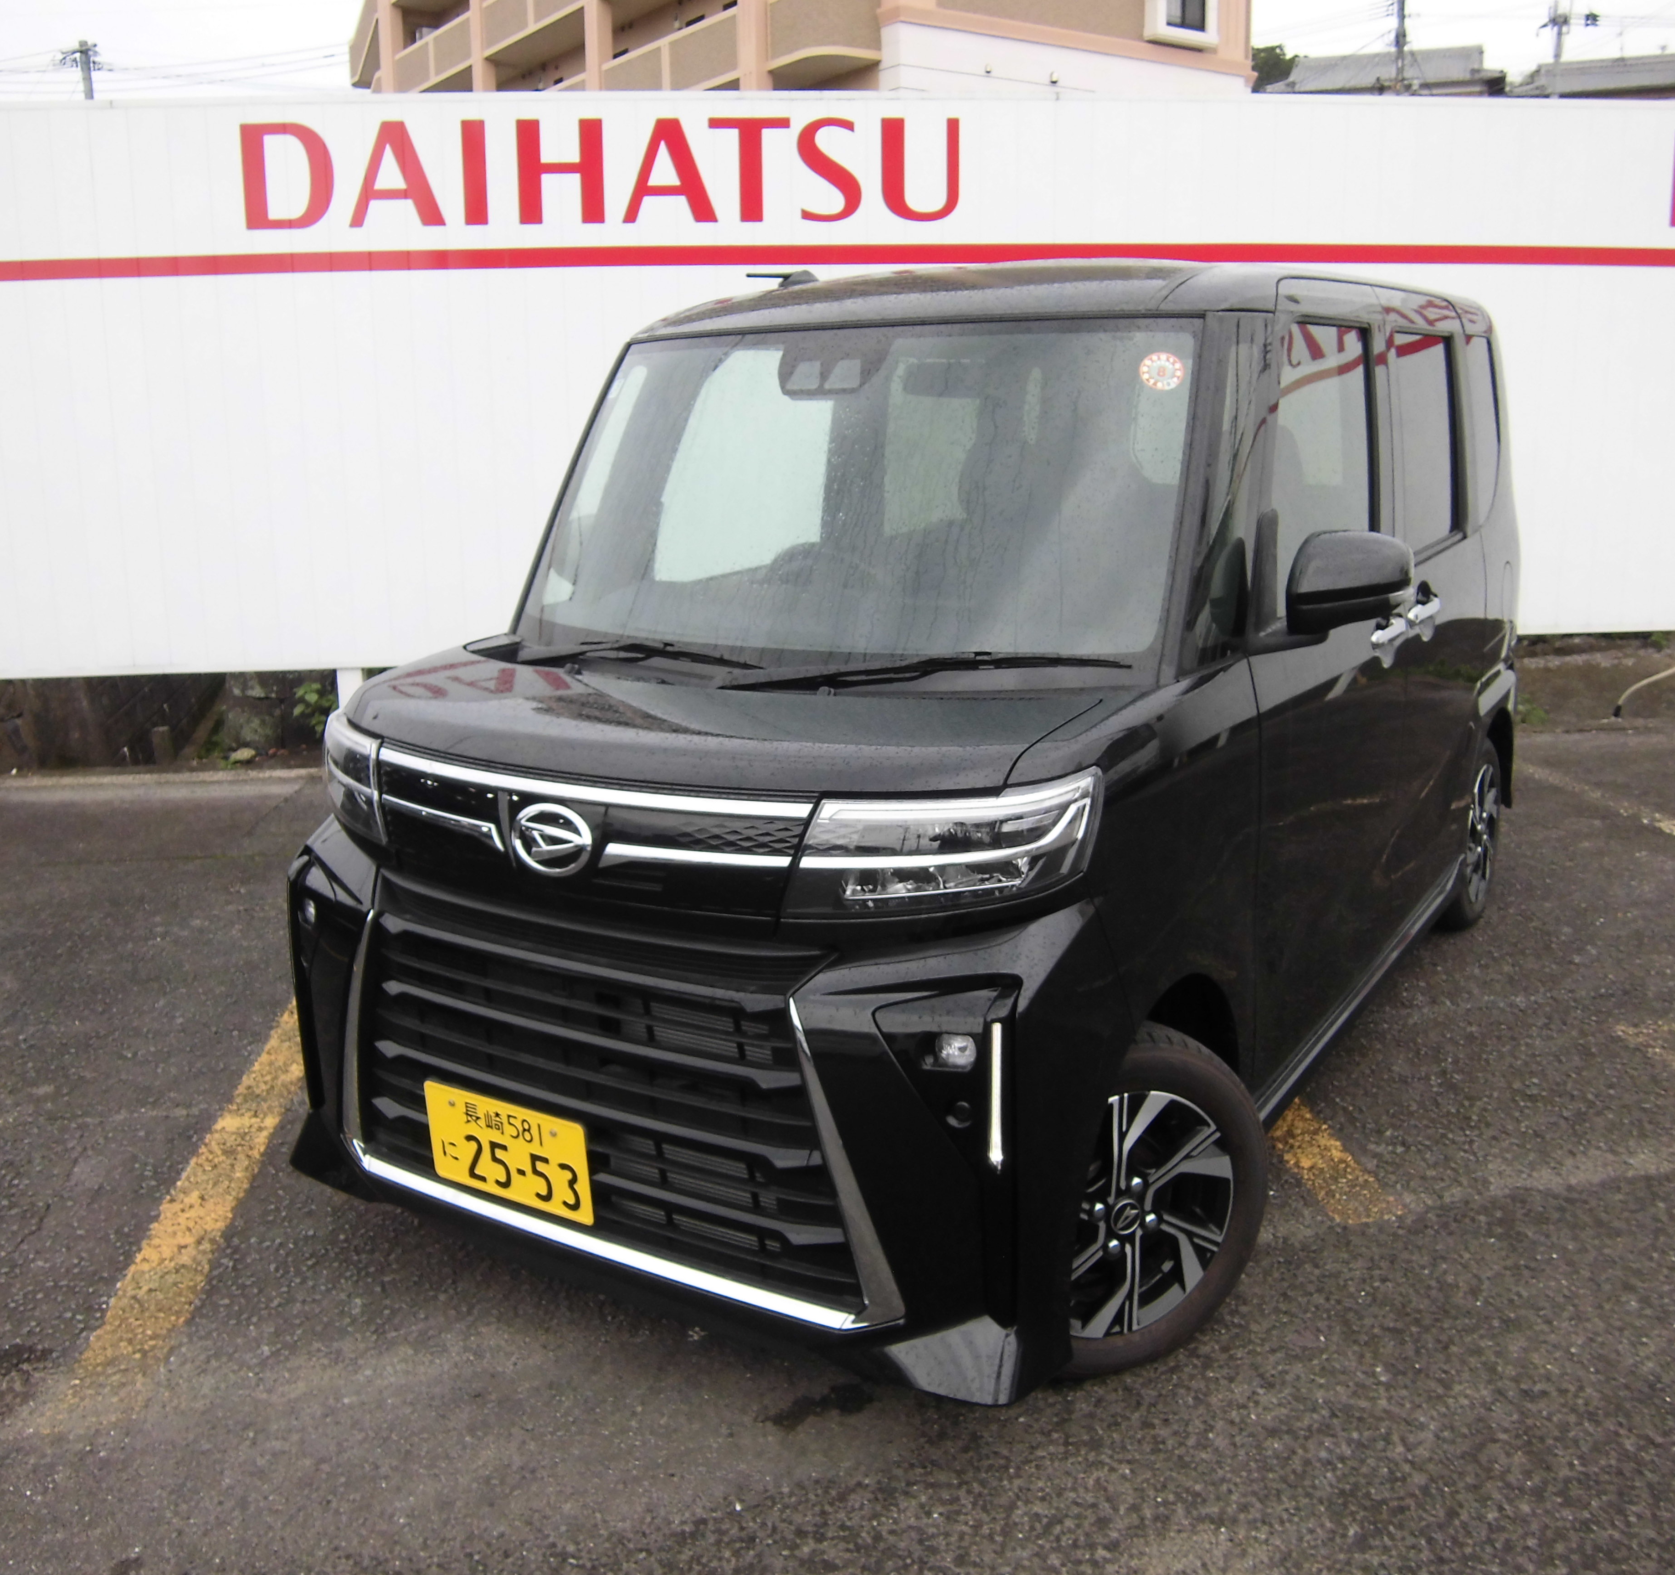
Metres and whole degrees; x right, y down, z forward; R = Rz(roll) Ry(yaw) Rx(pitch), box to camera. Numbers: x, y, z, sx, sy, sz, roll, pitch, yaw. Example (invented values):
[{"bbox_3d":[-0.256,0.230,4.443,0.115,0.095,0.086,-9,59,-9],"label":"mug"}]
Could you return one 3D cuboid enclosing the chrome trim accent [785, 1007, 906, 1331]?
[{"bbox_3d":[0.000,0.510,2.117,0.098,0.480,0.050,-8,7,35],"label":"chrome trim accent"}]

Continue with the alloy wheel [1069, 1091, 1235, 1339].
[{"bbox_3d":[0.431,0.653,2.479,0.410,0.410,0.125,-8,15,-25],"label":"alloy wheel"}]

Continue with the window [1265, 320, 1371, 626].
[{"bbox_3d":[0.914,-0.609,2.960,0.040,0.520,0.630,1,13,34],"label":"window"}]

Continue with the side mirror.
[{"bbox_3d":[0.815,-0.329,2.499,0.185,0.160,0.120,7,16,31],"label":"side mirror"}]

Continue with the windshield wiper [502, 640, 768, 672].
[{"bbox_3d":[-0.386,-0.225,2.802,0.640,0.070,0.075,8,17,35],"label":"windshield wiper"}]

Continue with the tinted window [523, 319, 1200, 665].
[{"bbox_3d":[-0.014,-0.521,2.783,1.310,0.635,0.110,7,-15,33],"label":"tinted window"}]

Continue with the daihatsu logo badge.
[{"bbox_3d":[-0.411,0.075,2.279,0.157,0.106,0.022,7,8,33],"label":"daihatsu logo badge"}]

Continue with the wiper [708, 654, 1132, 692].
[{"bbox_3d":[0.123,-0.178,2.498,0.700,0.075,0.070,4,15,23],"label":"wiper"}]

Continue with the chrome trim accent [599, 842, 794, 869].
[{"bbox_3d":[-0.193,0.100,2.171,0.325,0.050,0.030,5,10,28],"label":"chrome trim accent"}]

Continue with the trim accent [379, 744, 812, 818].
[{"bbox_3d":[-0.387,0.000,2.212,0.800,0.035,0.085,7,16,31],"label":"trim accent"}]

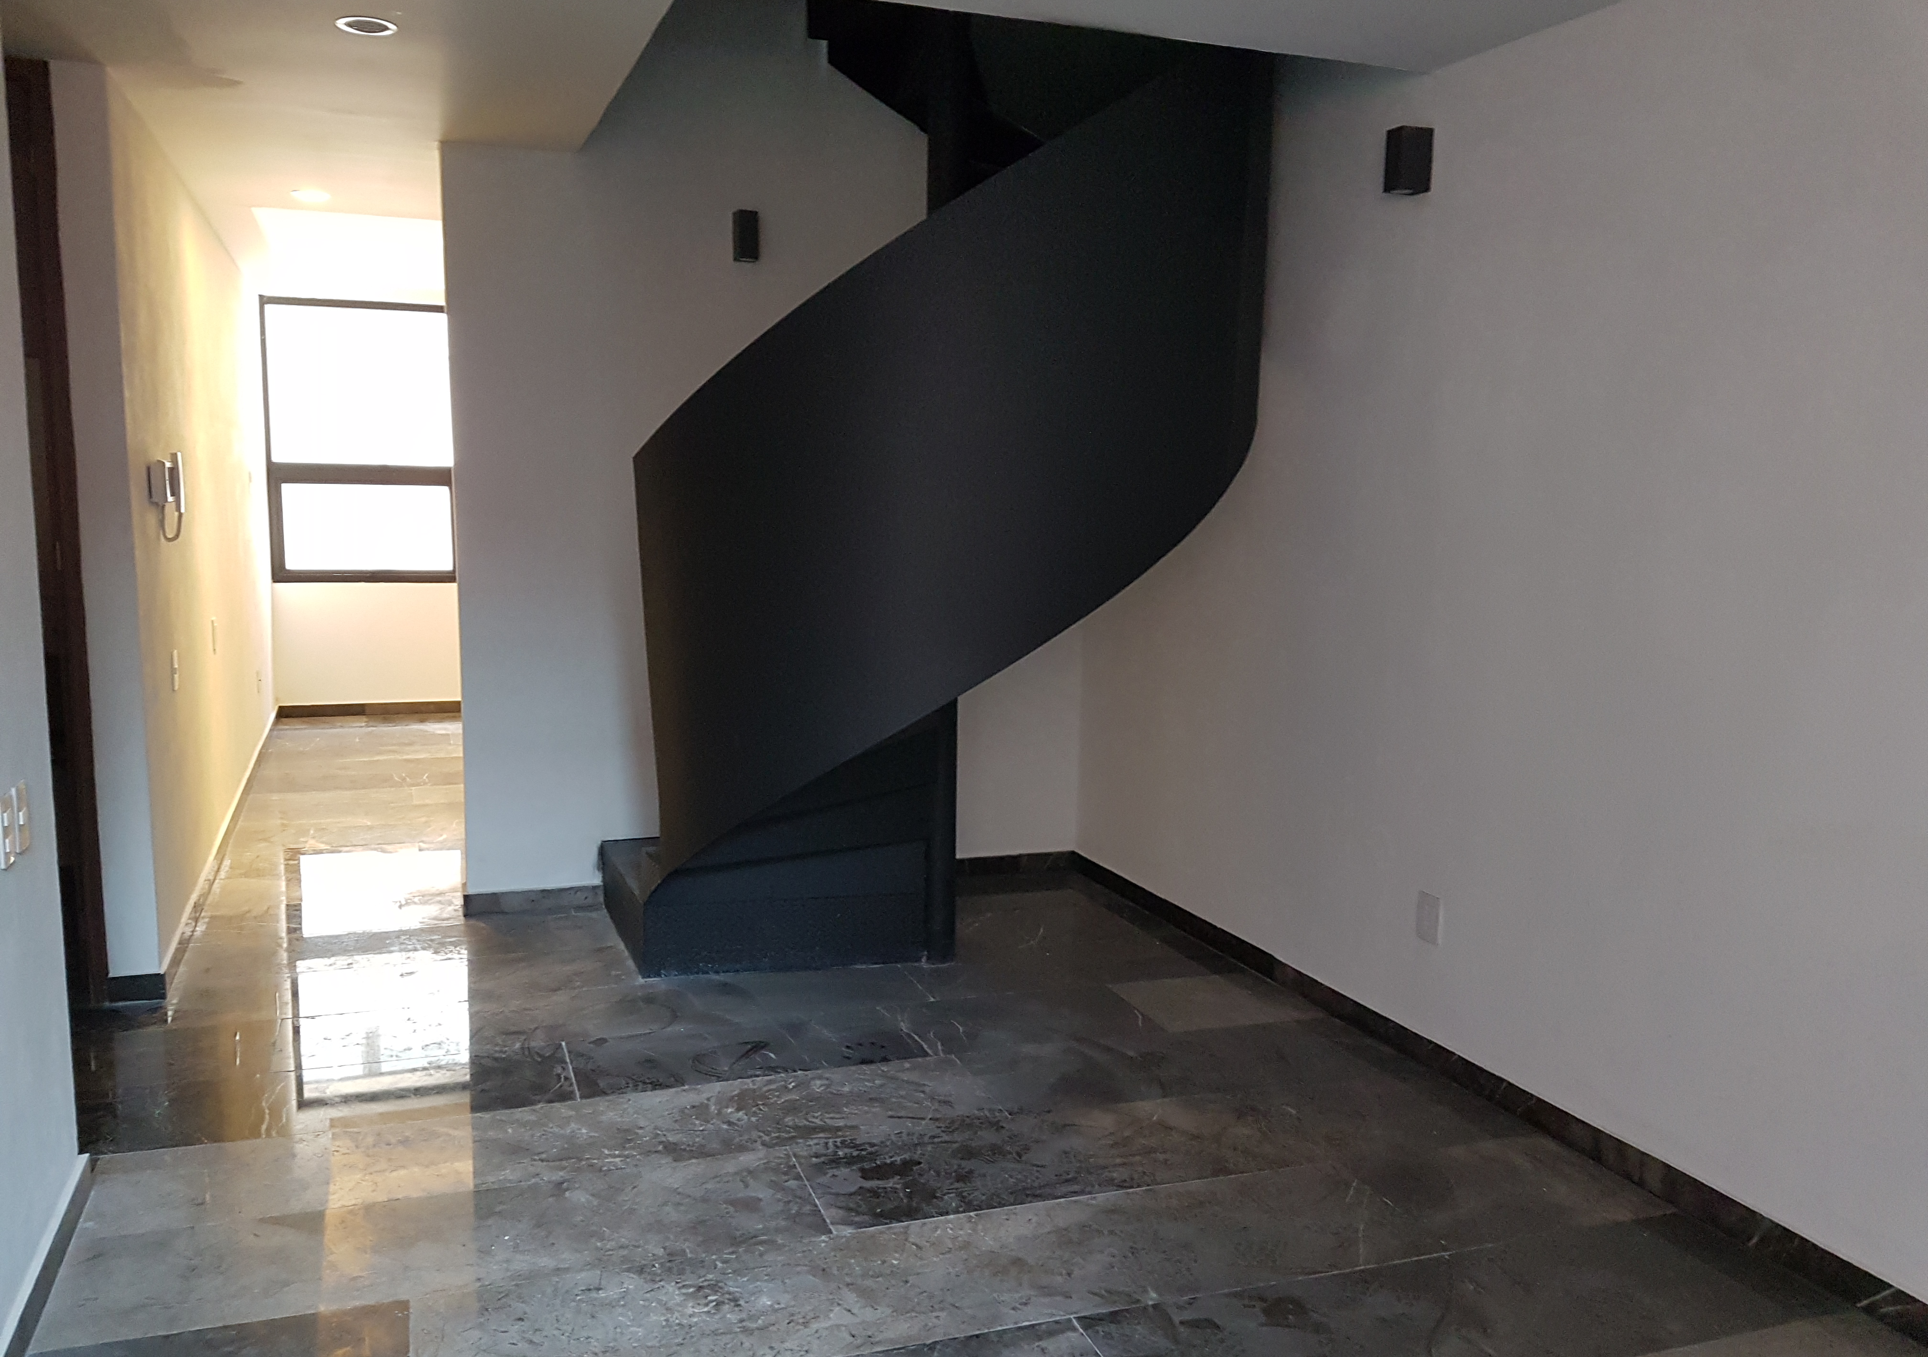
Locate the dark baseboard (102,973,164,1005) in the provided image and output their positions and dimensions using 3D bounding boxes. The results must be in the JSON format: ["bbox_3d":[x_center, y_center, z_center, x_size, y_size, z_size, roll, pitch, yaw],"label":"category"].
[{"bbox_3d":[-2.363,0.880,4.124,0.150,0.075,0.015,-2,8,-18],"label":"dark baseboard"}]

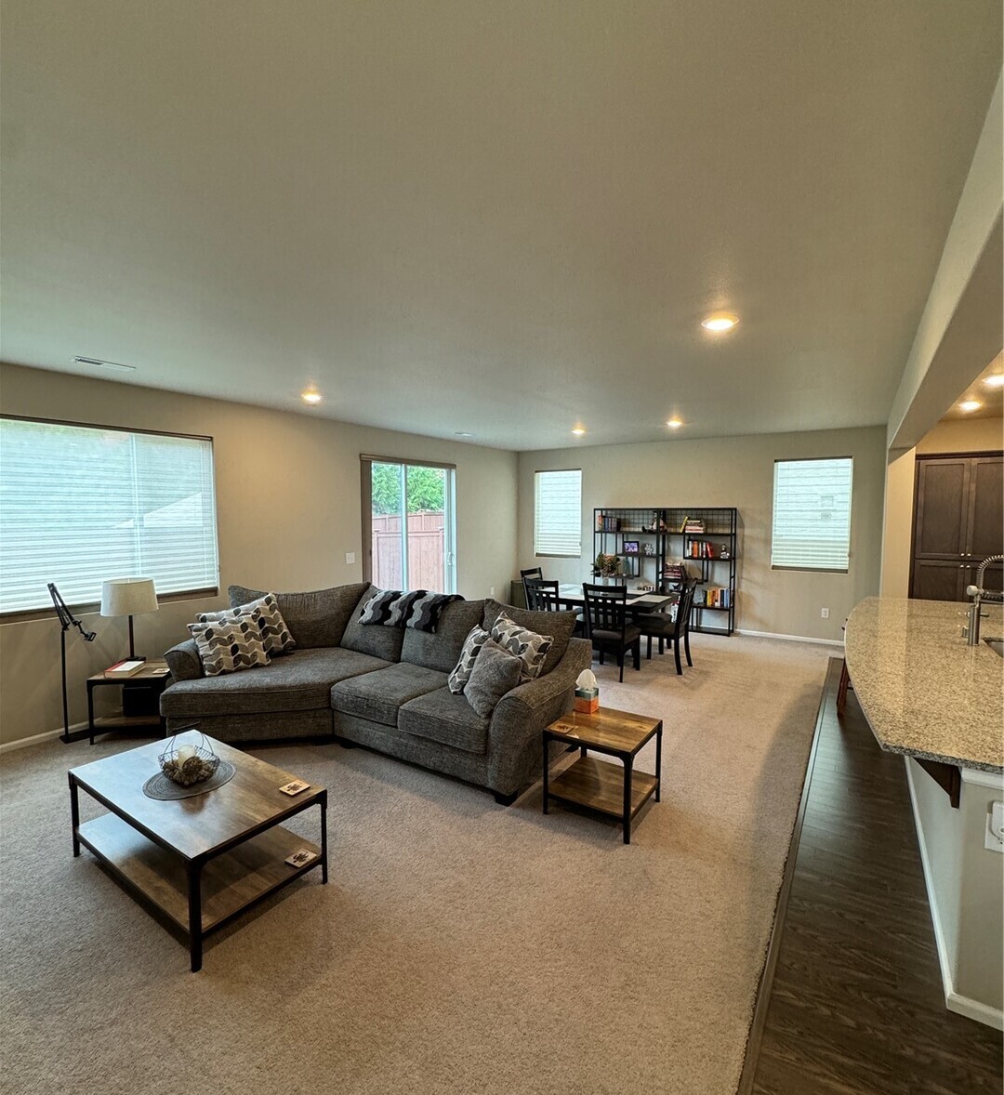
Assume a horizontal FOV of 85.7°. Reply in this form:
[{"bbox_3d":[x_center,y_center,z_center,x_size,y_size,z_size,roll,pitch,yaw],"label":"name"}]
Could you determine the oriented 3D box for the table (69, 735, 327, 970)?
[{"bbox_3d":[-1.477,1.336,2.606,1.208,0.445,0.601,3,5,34],"label":"table"}]

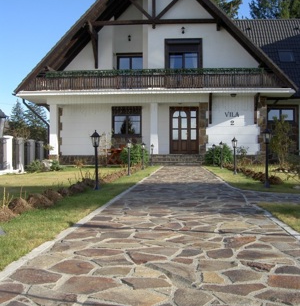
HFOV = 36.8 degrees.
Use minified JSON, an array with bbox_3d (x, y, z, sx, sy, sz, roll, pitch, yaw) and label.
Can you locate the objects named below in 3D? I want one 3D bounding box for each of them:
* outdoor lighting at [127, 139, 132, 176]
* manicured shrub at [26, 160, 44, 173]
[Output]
[{"bbox_3d":[-0.543,0.130,12.000,0.165,0.970,0.165,0,0,4],"label":"outdoor lighting"},{"bbox_3d":[-3.684,0.434,14.500,0.570,0.440,0.500,0,0,4],"label":"manicured shrub"}]

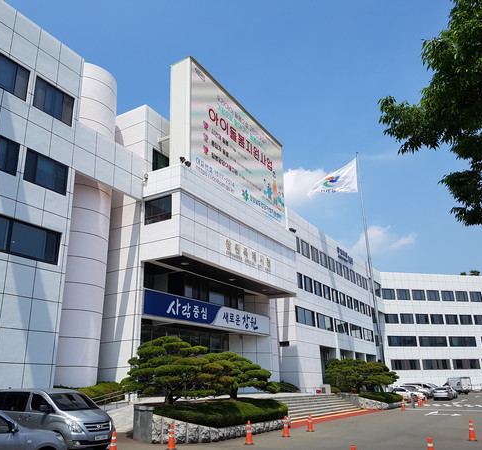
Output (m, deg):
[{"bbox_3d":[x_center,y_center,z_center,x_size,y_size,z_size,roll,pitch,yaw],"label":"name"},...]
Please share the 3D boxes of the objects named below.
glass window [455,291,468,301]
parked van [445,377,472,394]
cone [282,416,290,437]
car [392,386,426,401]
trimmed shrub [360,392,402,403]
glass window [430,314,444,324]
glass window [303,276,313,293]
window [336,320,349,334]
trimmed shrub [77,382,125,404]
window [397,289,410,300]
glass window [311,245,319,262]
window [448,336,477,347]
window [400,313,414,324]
[{"bbox_3d":[33.674,10.929,68.652,2.250,1.514,0.150,4,-20,-16],"label":"glass window"},{"bbox_3d":[34.623,25.732,72.077,1.800,2.400,4.900,1,-20,-8],"label":"parked van"},{"bbox_3d":[1.685,7.436,16.617,0.350,0.700,0.350,-3,-20,3],"label":"cone"},{"bbox_3d":[17.222,17.997,48.105,4.500,1.450,1.800,-15,-24,34],"label":"car"},{"bbox_3d":[11.378,13.970,36.500,2.400,0.800,4.200,-13,-23,28],"label":"trimmed shrub"},{"bbox_3d":[35.119,16.919,80.630,2.482,1.688,0.200,4,-21,-15],"label":"glass window"},{"bbox_3d":[7.598,6.740,50.746,0.200,1.640,2.185,-13,-23,29],"label":"glass window"},{"bbox_3d":[10.825,10.996,48.277,0.150,1.355,4.317,-12,-22,28],"label":"window"},{"bbox_3d":[-7.110,8.586,22.916,1.300,1.000,2.300,-13,-23,28],"label":"trimmed shrub"},{"bbox_3d":[29.051,12.523,80.520,2.537,1.807,0.200,4,-21,-15],"label":"window"},{"bbox_3d":[7.448,3.063,45.292,0.150,1.399,1.907,-12,-22,28],"label":"glass window"},{"bbox_3d":[38.102,20.110,77.394,5.346,1.654,0.150,3,-20,-14],"label":"window"},{"bbox_3d":[29.155,16.533,79.061,2.529,1.716,0.200,4,-21,-15],"label":"window"}]

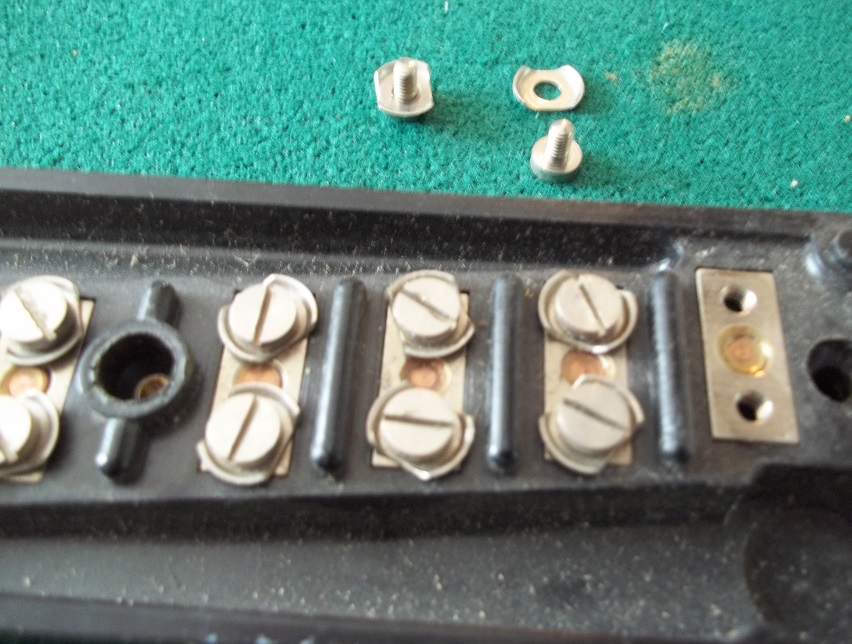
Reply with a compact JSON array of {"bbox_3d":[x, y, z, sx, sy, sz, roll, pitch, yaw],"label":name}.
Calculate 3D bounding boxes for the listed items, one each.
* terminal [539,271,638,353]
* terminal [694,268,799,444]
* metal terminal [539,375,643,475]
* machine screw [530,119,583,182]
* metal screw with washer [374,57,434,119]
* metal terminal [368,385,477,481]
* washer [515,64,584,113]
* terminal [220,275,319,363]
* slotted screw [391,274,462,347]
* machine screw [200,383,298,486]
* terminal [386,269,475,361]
[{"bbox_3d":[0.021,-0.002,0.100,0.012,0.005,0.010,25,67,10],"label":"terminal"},{"bbox_3d":[0.040,0.004,0.101,0.010,0.002,0.023,4,65,0],"label":"terminal"},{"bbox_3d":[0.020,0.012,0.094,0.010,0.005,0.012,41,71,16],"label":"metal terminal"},{"bbox_3d":[0.021,-0.028,0.125,0.008,0.011,0.008,2,60,3],"label":"machine screw"},{"bbox_3d":[-0.003,-0.039,0.131,0.010,0.011,0.012,-5,60,-4],"label":"metal screw with washer"},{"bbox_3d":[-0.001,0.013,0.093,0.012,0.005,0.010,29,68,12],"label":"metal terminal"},{"bbox_3d":[0.021,-0.040,0.135,0.012,0.002,0.009,4,60,0],"label":"washer"},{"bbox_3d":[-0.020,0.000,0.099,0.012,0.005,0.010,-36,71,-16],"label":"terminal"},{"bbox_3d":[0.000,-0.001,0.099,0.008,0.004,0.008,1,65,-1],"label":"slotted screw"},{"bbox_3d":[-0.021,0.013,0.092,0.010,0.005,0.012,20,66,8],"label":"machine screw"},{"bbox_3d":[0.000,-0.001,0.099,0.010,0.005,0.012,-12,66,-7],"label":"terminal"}]

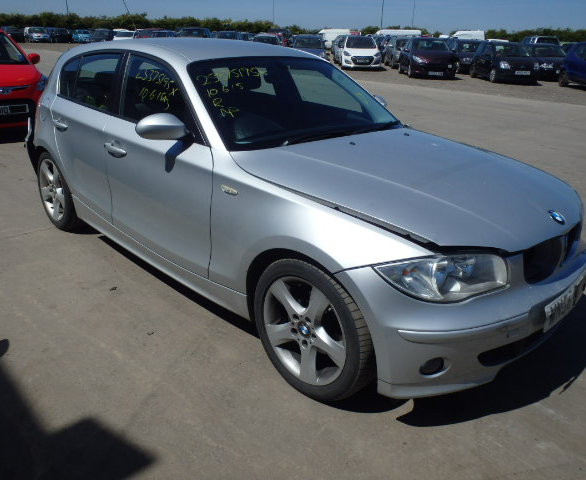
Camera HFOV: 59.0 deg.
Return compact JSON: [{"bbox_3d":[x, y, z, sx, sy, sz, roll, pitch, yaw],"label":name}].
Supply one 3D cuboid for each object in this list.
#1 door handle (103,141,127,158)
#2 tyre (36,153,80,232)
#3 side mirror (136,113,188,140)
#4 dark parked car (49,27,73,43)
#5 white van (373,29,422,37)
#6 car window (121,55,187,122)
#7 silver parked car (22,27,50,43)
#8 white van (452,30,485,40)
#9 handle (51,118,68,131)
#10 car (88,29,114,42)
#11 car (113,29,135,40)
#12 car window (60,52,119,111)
[{"bbox_3d":[-0.994,-0.505,2.907,0.055,0.050,0.240,-18,29,-40],"label":"door handle"},{"bbox_3d":[-1.744,-0.400,3.980,0.215,0.630,0.630,-18,29,-41],"label":"tyre"},{"bbox_3d":[-0.613,-0.531,2.433,0.220,0.135,0.140,-18,29,-40],"label":"side mirror"},{"bbox_3d":[-23.975,-21.159,53.500,1.740,1.470,4.200,-10,25,-29],"label":"dark parked car"},{"bbox_3d":[9.364,-18.373,48.000,4.900,2.000,1.950,-4,22,-14],"label":"white van"},{"bbox_3d":[-0.688,-0.759,2.664,0.770,0.380,0.060,22,13,42],"label":"car window"},{"bbox_3d":[-26.204,-21.097,53.200,1.730,1.480,4.200,-12,25,-31],"label":"silver parked car"},{"bbox_3d":[18.662,-21.844,57.000,4.700,2.200,1.950,-4,22,-14],"label":"white van"},{"bbox_3d":[-1.534,-0.760,3.414,0.055,0.050,0.230,-18,29,-40],"label":"handle"},{"bbox_3d":[-20.715,-21.965,56.000,1.780,1.500,4.300,0,22,-3],"label":"car"},{"bbox_3d":[-13.874,-16.490,42.500,1.750,1.480,4.300,-6,23,-20],"label":"car"},{"bbox_3d":[-1.264,-1.003,3.218,0.880,0.360,0.060,22,13,42],"label":"car window"}]

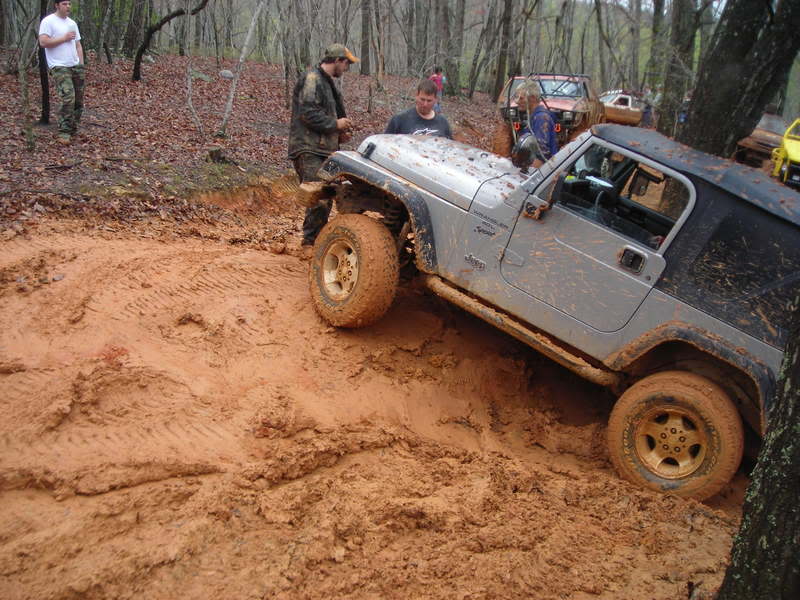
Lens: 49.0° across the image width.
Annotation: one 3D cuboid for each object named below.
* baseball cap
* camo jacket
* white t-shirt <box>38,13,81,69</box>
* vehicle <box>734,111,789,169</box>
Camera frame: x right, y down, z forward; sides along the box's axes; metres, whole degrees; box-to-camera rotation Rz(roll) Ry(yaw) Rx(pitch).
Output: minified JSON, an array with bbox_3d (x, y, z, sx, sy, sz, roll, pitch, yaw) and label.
[{"bbox_3d":[-0.488,-2.055,7.320,0.290,0.150,0.190,0,11,-2],"label":"baseball cap"},{"bbox_3d":[-0.697,-1.593,7.420,0.450,0.760,0.530,1,11,0],"label":"camo jacket"},{"bbox_3d":[-4.362,-3.324,11.250,0.470,0.680,0.290,-9,15,-41],"label":"white t-shirt"},{"bbox_3d":[10.927,-4.345,24.700,1.750,1.650,4.300,19,25,34],"label":"vehicle"}]

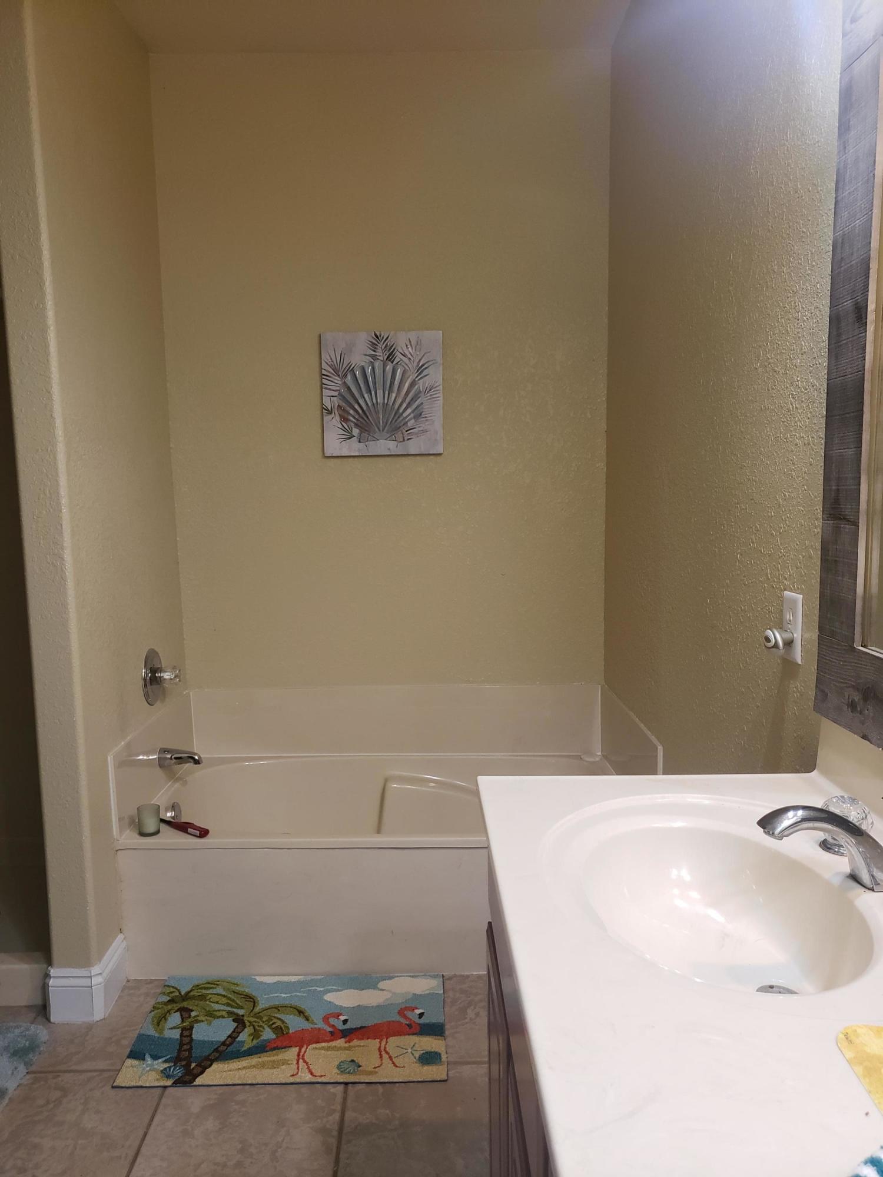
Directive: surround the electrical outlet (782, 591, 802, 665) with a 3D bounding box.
[{"bbox_3d":[0.595,0.066,1.507,0.009,0.115,0.075,-1,6,-1],"label":"electrical outlet"}]

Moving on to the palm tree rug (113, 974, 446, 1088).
[{"bbox_3d":[-0.379,1.111,2.263,0.777,0.011,0.460,-1,6,-1],"label":"palm tree rug"}]

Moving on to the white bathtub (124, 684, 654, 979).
[{"bbox_3d":[-0.148,0.723,2.792,1.481,0.660,0.779,-1,6,-1],"label":"white bathtub"}]

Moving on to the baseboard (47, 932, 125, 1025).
[{"bbox_3d":[-0.950,1.040,2.371,0.151,0.142,0.214,-1,6,-1],"label":"baseboard"}]

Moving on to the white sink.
[{"bbox_3d":[0.302,0.406,1.051,0.335,0.141,0.535,-1,6,-1],"label":"white sink"}]

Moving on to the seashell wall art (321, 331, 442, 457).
[{"bbox_3d":[-0.199,-0.663,3.017,0.406,0.411,0.026,-1,6,-1],"label":"seashell wall art"}]

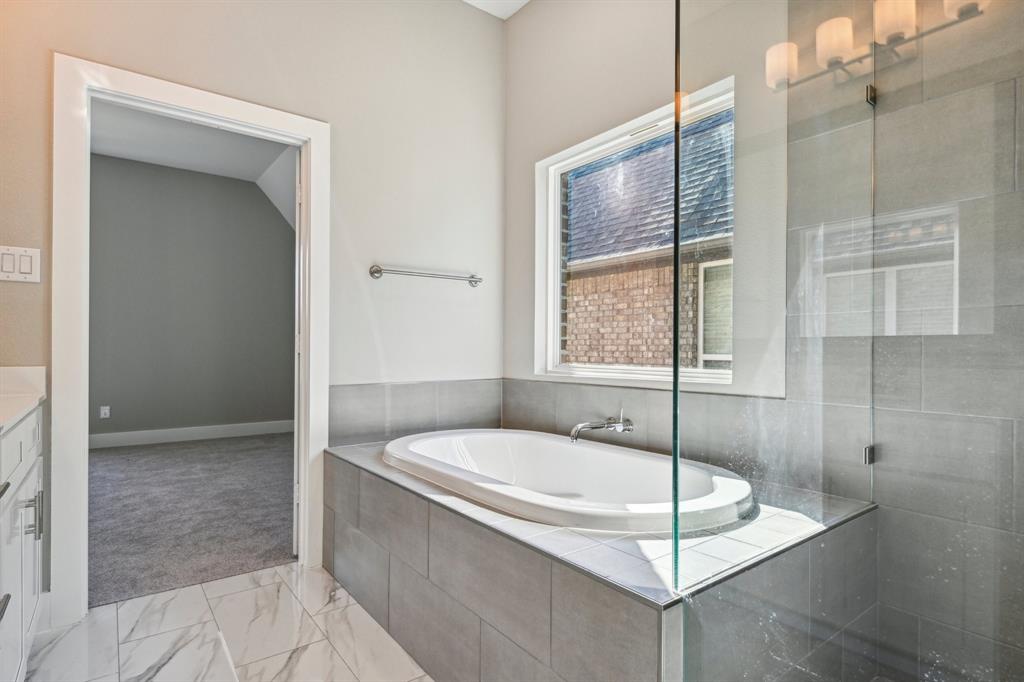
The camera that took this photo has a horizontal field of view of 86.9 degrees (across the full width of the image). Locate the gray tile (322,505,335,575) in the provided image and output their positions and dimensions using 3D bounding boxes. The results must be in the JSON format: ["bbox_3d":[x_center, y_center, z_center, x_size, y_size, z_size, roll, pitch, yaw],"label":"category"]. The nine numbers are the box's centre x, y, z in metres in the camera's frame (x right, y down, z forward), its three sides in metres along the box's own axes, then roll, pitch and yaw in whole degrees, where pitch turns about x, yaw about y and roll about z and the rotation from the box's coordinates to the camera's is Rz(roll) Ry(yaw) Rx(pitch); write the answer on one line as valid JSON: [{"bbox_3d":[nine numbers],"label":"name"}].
[{"bbox_3d":[-0.863,0.940,2.557,0.011,0.294,0.161,1,-1,-37],"label":"gray tile"}]

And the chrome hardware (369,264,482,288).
[{"bbox_3d":[-0.443,-0.354,2.965,0.675,0.067,0.082,1,-1,-37],"label":"chrome hardware"}]

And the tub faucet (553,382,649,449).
[{"bbox_3d":[0.409,0.387,2.505,0.265,0.141,0.166,1,-1,-37],"label":"tub faucet"}]

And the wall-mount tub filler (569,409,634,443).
[{"bbox_3d":[0.405,0.384,2.468,0.255,0.150,0.168,1,-1,-37],"label":"wall-mount tub filler"}]

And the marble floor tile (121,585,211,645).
[{"bbox_3d":[-1.387,1.086,2.162,0.301,0.011,0.389,1,-1,-37],"label":"marble floor tile"}]

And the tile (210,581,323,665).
[{"bbox_3d":[-0.970,1.085,2.106,0.298,0.011,0.611,1,-1,-37],"label":"tile"}]

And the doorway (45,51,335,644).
[{"bbox_3d":[-1.353,0.002,2.398,1.048,2.165,0.157,1,-1,-37],"label":"doorway"}]

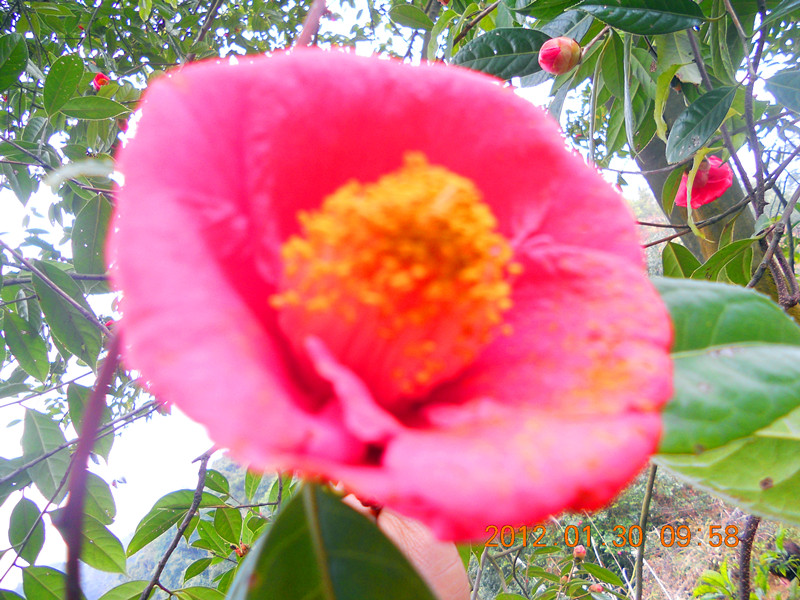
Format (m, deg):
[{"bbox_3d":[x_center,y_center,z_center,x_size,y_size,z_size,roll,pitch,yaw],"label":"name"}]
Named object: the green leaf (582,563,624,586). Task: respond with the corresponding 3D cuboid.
[{"bbox_3d":[0.294,0.396,0.900,0.064,0.025,0.008,28,-50,9],"label":"green leaf"}]

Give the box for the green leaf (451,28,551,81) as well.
[{"bbox_3d":[0.081,-0.181,0.460,0.095,0.041,0.010,-16,-30,-18],"label":"green leaf"}]

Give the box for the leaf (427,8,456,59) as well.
[{"bbox_3d":[0.049,-0.297,0.700,0.015,0.077,0.025,35,-18,-30],"label":"leaf"}]

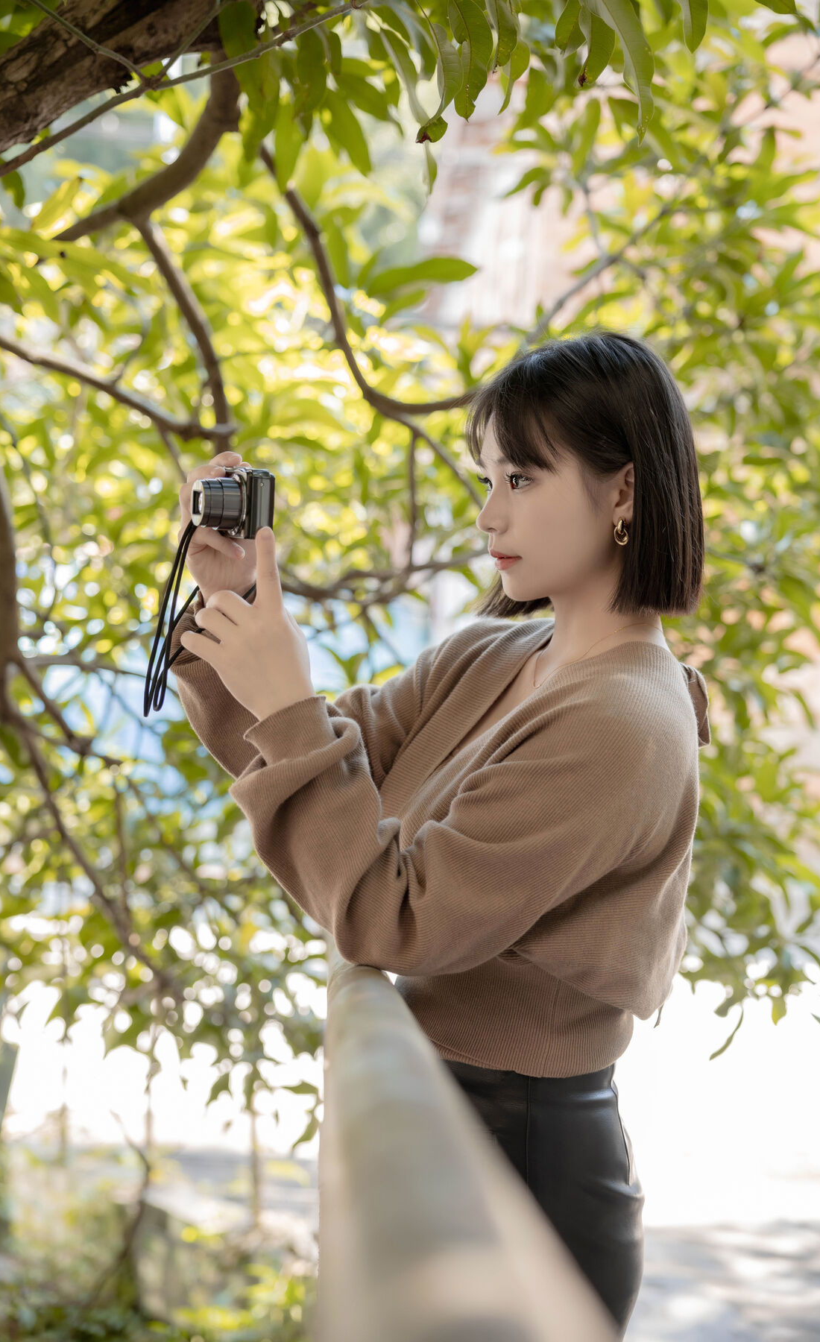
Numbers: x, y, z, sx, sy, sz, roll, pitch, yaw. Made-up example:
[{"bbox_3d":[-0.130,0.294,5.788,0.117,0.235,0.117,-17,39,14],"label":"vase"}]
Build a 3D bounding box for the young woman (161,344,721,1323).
[{"bbox_3d":[0.030,0.490,1.700,0.520,1.610,0.460,2,-6,-17],"label":"young woman"}]

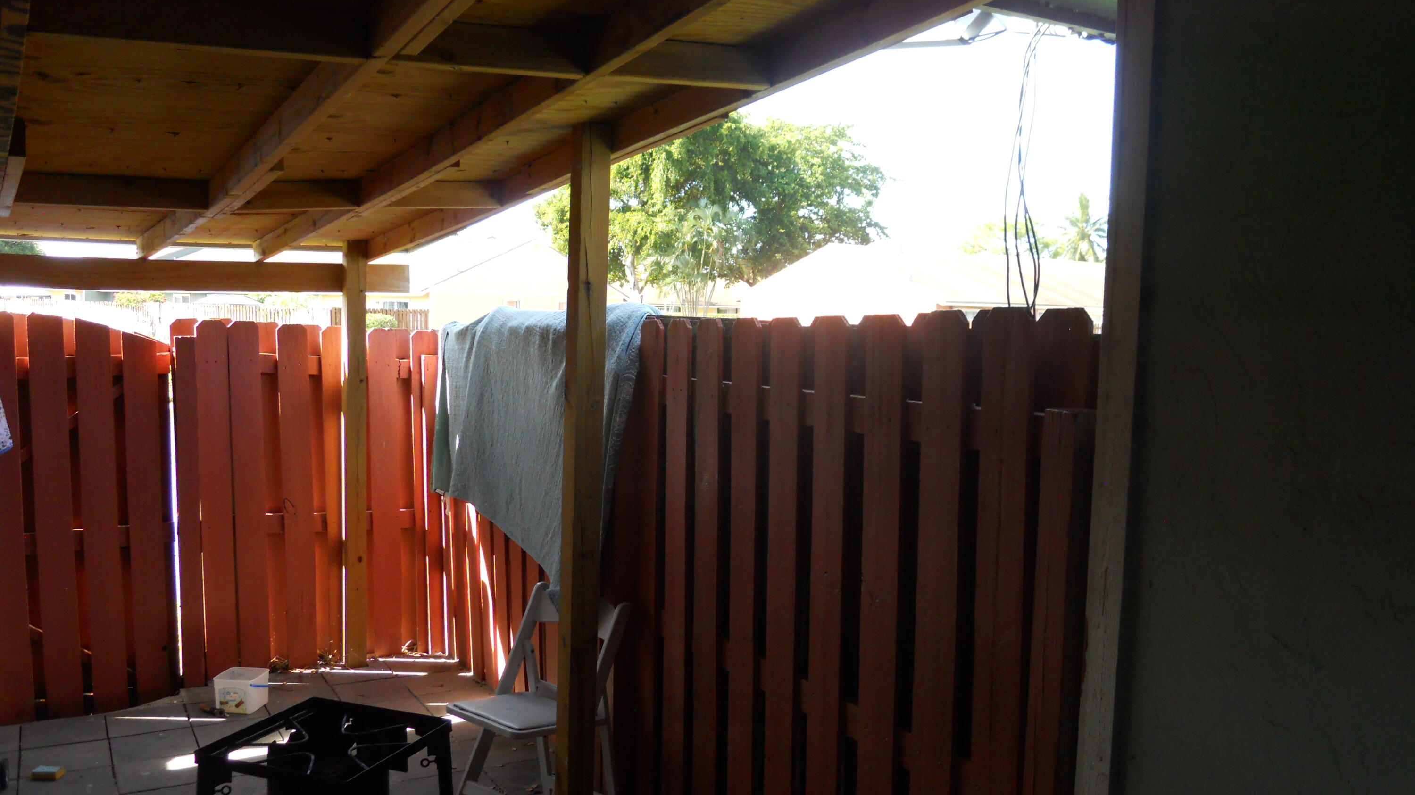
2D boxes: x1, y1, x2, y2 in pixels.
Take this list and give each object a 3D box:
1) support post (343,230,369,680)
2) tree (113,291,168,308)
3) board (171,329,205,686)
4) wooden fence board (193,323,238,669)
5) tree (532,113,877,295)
[{"bbox_3d":[-1.700,0.282,5.530,0.089,2.068,0.089,-1,5,-30],"label":"support post"},{"bbox_3d":[-15.874,-2.066,32.072,1.550,2.024,1.500,-1,5,-26],"label":"tree"},{"bbox_3d":[-2.334,0.522,5.162,0.098,1.597,0.022,-2,6,-30],"label":"board"},{"bbox_3d":[-2.250,0.470,5.253,0.143,1.648,0.020,-2,6,-30],"label":"wooden fence board"},{"bbox_3d":[0.183,-6.943,47.753,14.000,9.910,13.000,1,5,0],"label":"tree"}]

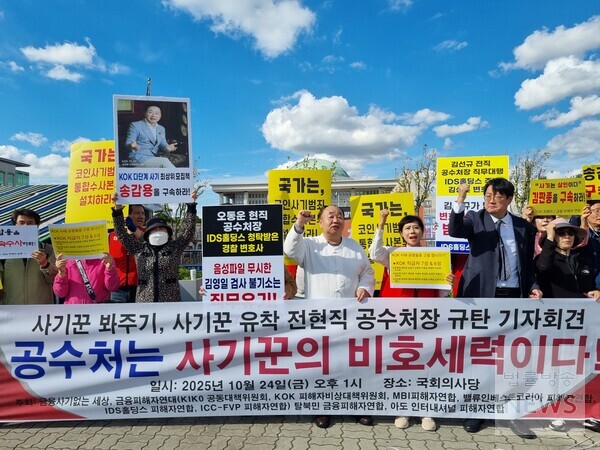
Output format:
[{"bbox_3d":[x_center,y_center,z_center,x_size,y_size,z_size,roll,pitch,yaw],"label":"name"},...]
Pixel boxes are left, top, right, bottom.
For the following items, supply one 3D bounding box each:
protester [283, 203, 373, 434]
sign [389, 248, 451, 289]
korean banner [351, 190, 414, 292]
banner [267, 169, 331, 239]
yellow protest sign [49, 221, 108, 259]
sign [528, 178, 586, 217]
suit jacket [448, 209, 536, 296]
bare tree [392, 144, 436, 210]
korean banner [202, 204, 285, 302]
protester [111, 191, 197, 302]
[{"bbox_3d":[0.228,0.700,3.500,0.700,1.700,0.450,0,0,5],"label":"protester"},{"bbox_3d":[0.859,0.310,3.200,0.430,0.300,0.020,-1,-9,3],"label":"sign"},{"bbox_3d":[0.778,0.161,4.150,0.595,0.880,0.020,-4,-2,0],"label":"korean banner"},{"bbox_3d":[0.003,-0.064,4.150,0.585,0.880,0.020,0,-3,0],"label":"banner"},{"bbox_3d":[-1.663,0.113,3.400,0.430,0.300,0.020,-4,2,5],"label":"yellow protest sign"},{"bbox_3d":[2.002,-0.214,3.500,0.430,0.290,0.020,-2,-7,9],"label":"sign"},{"bbox_3d":[1.417,0.253,3.300,0.660,0.750,0.380,0,0,9],"label":"suit jacket"},{"bbox_3d":[3.050,-0.300,12.000,1.300,3.700,1.300,0,0,0],"label":"bare tree"},{"bbox_3d":[-0.424,0.302,3.400,0.600,0.880,0.020,0,-5,0],"label":"korean banner"},{"bbox_3d":[-1.160,0.640,3.580,0.690,1.810,0.480,0,0,-6],"label":"protester"}]

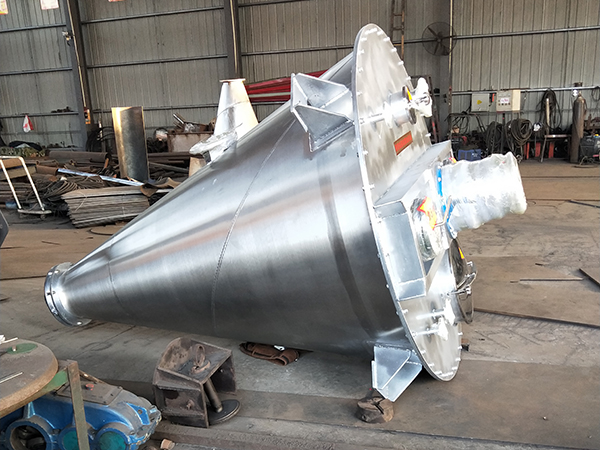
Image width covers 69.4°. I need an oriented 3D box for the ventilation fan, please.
[{"bbox_3d":[3.412,-4.541,10.565,0.800,0.800,0.370,2,30,22],"label":"ventilation fan"}]

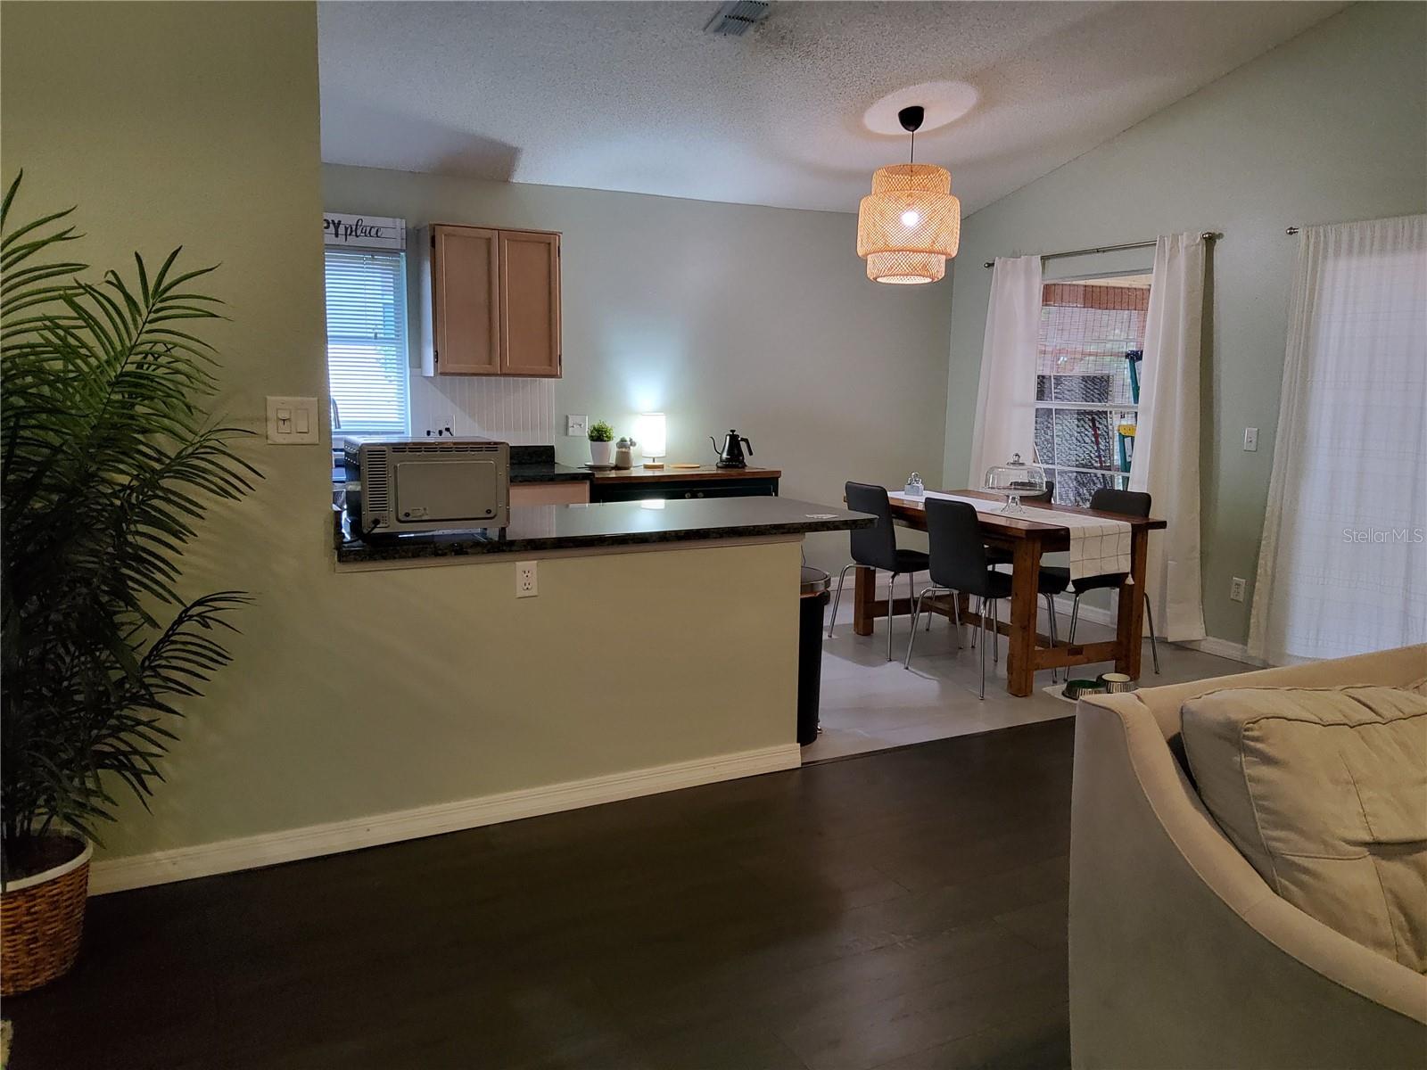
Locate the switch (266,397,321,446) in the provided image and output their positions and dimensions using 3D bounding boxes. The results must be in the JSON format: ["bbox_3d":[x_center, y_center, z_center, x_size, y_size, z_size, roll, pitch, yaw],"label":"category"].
[{"bbox_3d":[-1.167,-0.317,2.979,0.137,0.128,0.013,-4,9,-27],"label":"switch"}]

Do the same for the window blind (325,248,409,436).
[{"bbox_3d":[-2.037,-1.006,5.569,0.835,0.960,0.060,-4,9,-27],"label":"window blind"}]

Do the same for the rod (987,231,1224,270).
[{"bbox_3d":[2.172,-1.630,6.197,0.115,0.050,1.710,-4,9,-27],"label":"rod"}]

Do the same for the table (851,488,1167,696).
[{"bbox_3d":[1.426,0.240,5.549,0.835,0.766,1.442,-4,9,-27],"label":"table"}]

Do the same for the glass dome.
[{"bbox_3d":[1.518,-0.262,5.376,0.320,0.299,0.320,-4,9,-27],"label":"glass dome"}]

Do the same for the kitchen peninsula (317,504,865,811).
[{"bbox_3d":[-0.417,0.387,3.904,1.909,0.913,0.820,-4,9,-27],"label":"kitchen peninsula"}]

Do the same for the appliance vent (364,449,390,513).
[{"bbox_3d":[-0.957,-0.152,3.052,0.062,0.178,0.016,-4,9,-27],"label":"appliance vent"}]

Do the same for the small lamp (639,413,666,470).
[{"bbox_3d":[-0.349,-0.545,6.226,0.144,0.320,0.144,-4,9,-27],"label":"small lamp"}]

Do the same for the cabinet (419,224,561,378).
[{"bbox_3d":[-1.188,-1.225,5.729,0.686,0.764,0.328,-4,9,-27],"label":"cabinet"}]

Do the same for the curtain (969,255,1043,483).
[{"bbox_3d":[1.837,-0.679,6.843,0.119,2.138,0.636,-4,9,-27],"label":"curtain"}]

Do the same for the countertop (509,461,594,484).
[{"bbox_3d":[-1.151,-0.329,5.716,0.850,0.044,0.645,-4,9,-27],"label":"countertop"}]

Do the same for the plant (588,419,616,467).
[{"bbox_3d":[-0.633,-0.520,6.081,0.150,0.262,0.150,1,8,0],"label":"plant"}]

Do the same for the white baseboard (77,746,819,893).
[{"bbox_3d":[-0.739,0.878,3.387,2.386,0.085,0.020,-4,9,-27],"label":"white baseboard"}]

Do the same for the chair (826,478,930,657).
[{"bbox_3d":[0.984,0.159,5.756,0.535,0.872,0.552,-4,9,-27],"label":"chair"}]

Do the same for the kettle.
[{"bbox_3d":[0.109,-0.505,6.332,0.255,0.217,0.165,-2,9,-18],"label":"kettle"}]

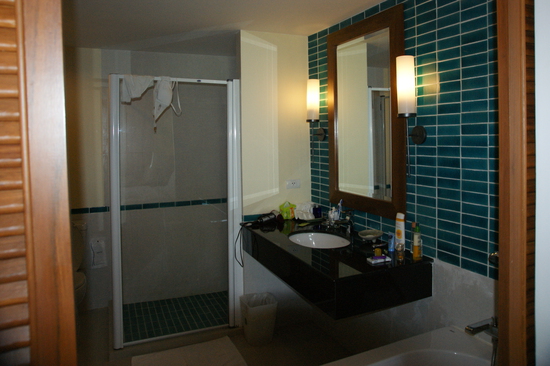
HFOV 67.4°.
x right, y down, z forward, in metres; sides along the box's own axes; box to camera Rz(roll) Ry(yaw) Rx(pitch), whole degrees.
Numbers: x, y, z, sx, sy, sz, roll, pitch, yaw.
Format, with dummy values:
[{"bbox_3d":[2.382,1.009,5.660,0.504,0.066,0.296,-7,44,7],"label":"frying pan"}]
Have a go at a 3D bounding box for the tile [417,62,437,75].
[{"bbox_3d":[0.779,-0.579,2.111,0.010,0.049,0.148,-5,6,-23],"label":"tile"}]

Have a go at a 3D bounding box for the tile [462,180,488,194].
[{"bbox_3d":[0.919,0.016,1.898,0.010,0.050,0.150,-4,6,-23],"label":"tile"}]

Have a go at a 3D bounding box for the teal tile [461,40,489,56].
[{"bbox_3d":[0.879,-0.593,1.804,0.010,0.049,0.148,-3,5,-22],"label":"teal tile"}]

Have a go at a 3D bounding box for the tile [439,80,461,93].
[{"bbox_3d":[0.825,-0.455,1.949,0.010,0.049,0.148,-3,5,-22],"label":"tile"}]

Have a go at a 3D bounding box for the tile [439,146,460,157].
[{"bbox_3d":[0.831,-0.149,1.969,0.010,0.049,0.148,-3,5,-22],"label":"tile"}]

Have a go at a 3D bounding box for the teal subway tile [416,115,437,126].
[{"bbox_3d":[0.789,-0.320,2.137,0.010,0.049,0.148,-5,6,-23],"label":"teal subway tile"}]

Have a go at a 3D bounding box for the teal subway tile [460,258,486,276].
[{"bbox_3d":[0.945,0.400,1.959,0.010,0.050,0.147,-4,5,-23],"label":"teal subway tile"}]

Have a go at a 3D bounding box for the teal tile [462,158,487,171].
[{"bbox_3d":[0.888,-0.085,1.839,0.010,0.049,0.148,-3,5,-22],"label":"teal tile"}]

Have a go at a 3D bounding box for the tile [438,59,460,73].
[{"bbox_3d":[0.838,-0.567,1.987,0.010,0.050,0.150,-4,6,-23],"label":"tile"}]

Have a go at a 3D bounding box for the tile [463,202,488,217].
[{"bbox_3d":[0.923,0.126,1.901,0.010,0.049,0.148,-5,6,-23],"label":"tile"}]

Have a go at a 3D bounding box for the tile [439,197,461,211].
[{"bbox_3d":[0.863,0.107,2.046,0.010,0.050,0.150,-4,6,-23],"label":"tile"}]

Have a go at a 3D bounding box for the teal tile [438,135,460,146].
[{"bbox_3d":[0.851,-0.206,2.018,0.010,0.050,0.150,-4,6,-23],"label":"teal tile"}]

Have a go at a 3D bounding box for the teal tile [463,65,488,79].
[{"bbox_3d":[0.896,-0.496,1.845,0.010,0.049,0.148,-5,6,-23],"label":"teal tile"}]

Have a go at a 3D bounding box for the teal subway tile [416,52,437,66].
[{"bbox_3d":[0.794,-0.644,2.151,0.010,0.050,0.147,-4,5,-23],"label":"teal subway tile"}]

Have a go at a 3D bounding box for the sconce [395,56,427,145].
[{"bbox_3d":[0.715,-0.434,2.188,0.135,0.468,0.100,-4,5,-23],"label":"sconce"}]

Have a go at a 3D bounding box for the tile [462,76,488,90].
[{"bbox_3d":[0.920,-0.454,1.889,0.010,0.050,0.147,-4,5,-23],"label":"tile"}]

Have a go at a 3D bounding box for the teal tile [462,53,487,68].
[{"bbox_3d":[0.894,-0.547,1.840,0.010,0.049,0.148,-5,6,-23],"label":"teal tile"}]

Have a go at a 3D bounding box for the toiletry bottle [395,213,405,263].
[{"bbox_3d":[0.718,0.283,2.364,0.055,0.215,0.040,1,5,25],"label":"toiletry bottle"}]

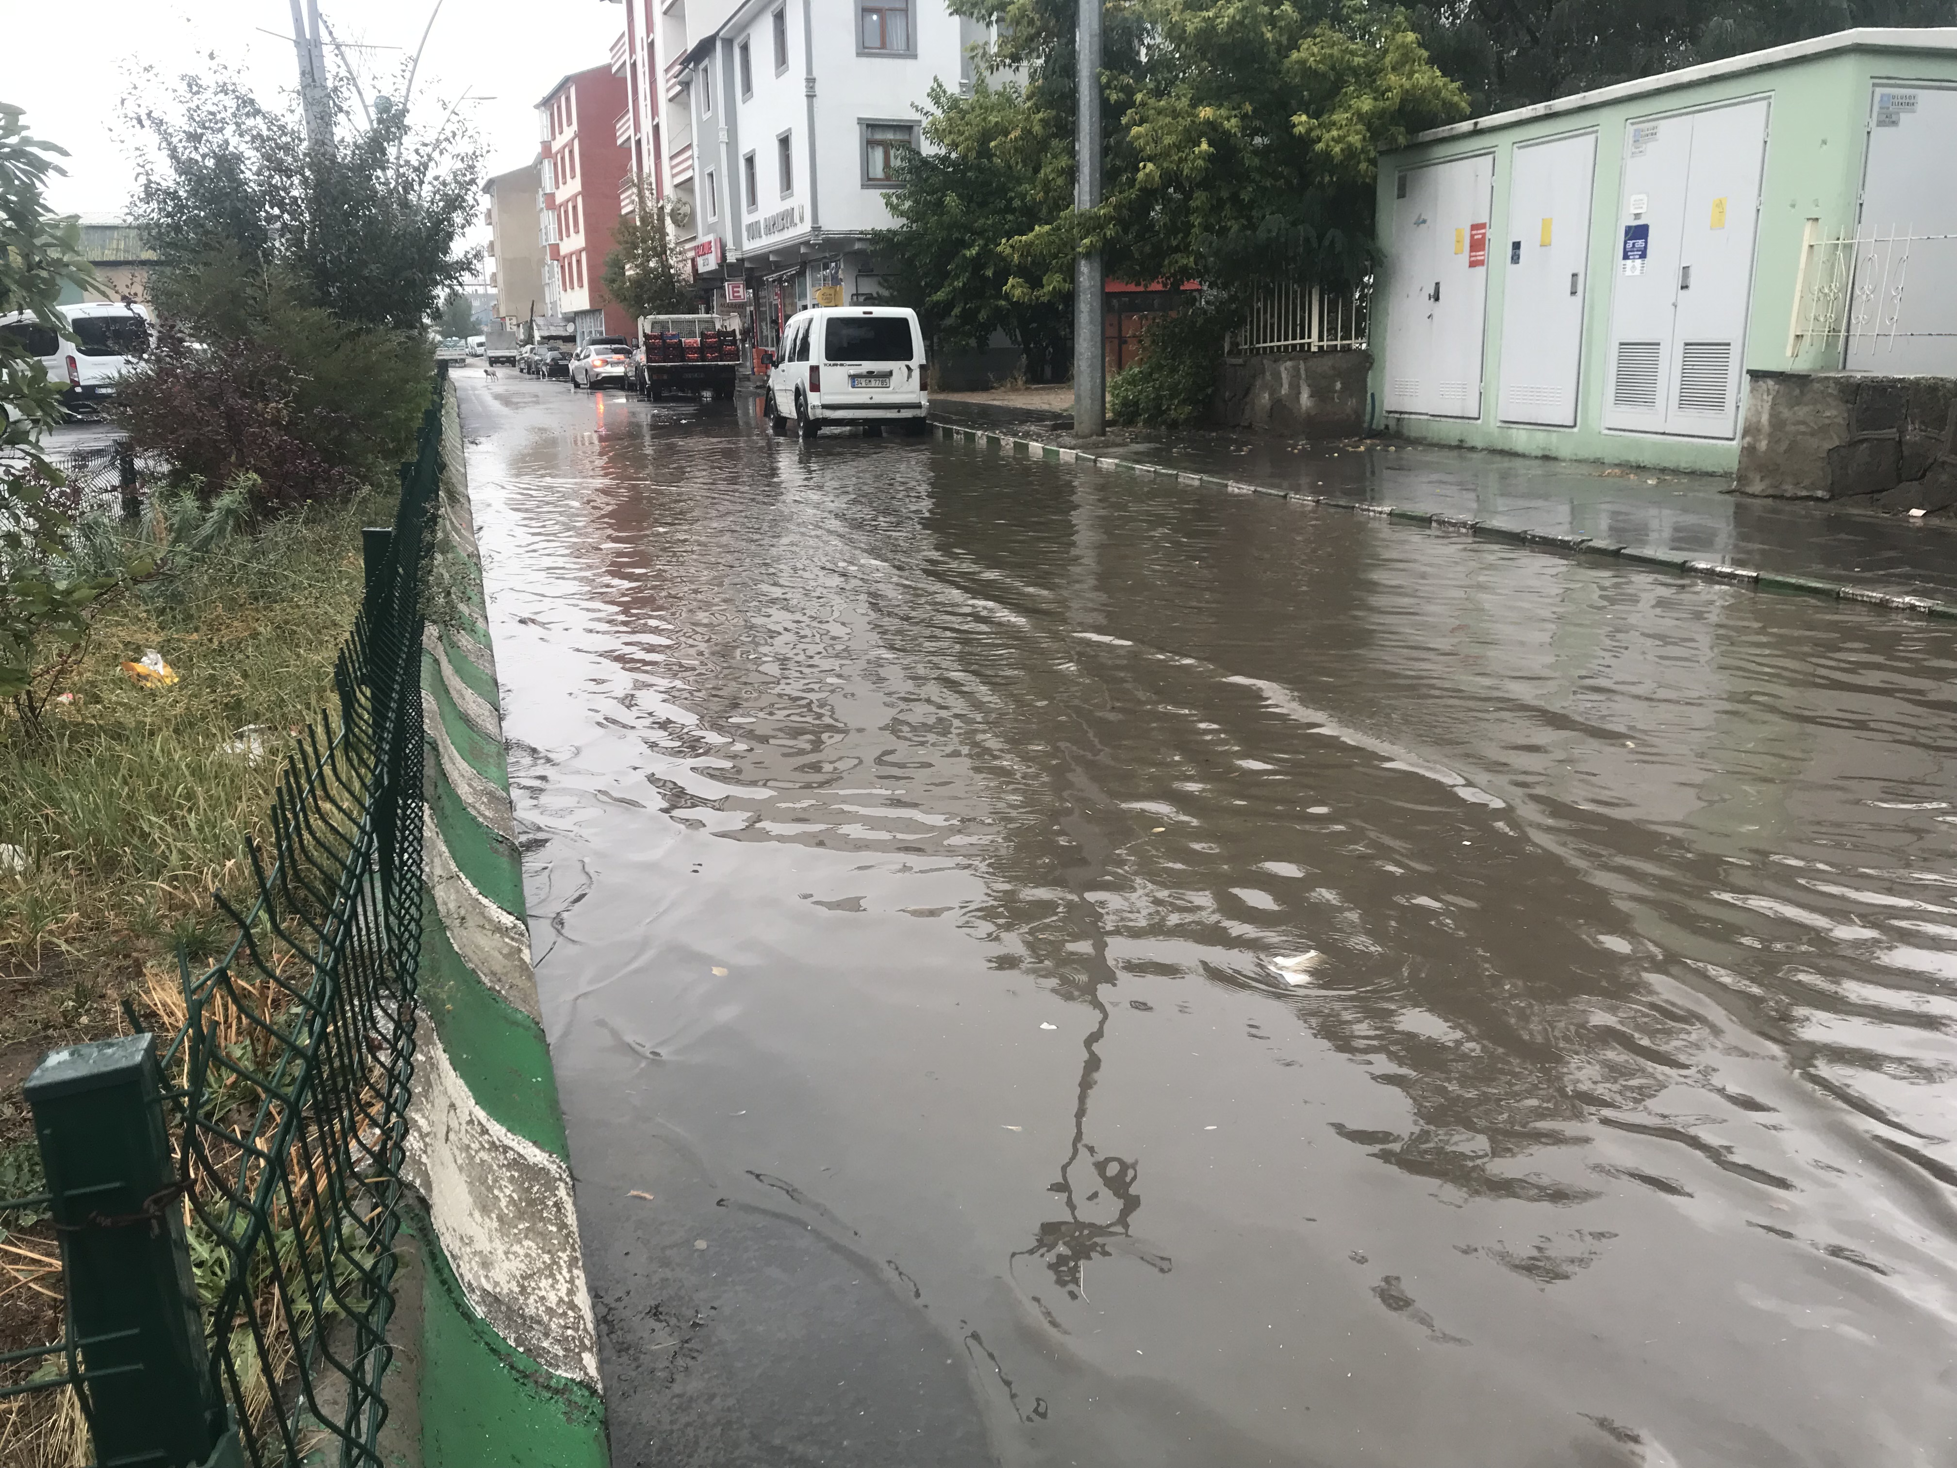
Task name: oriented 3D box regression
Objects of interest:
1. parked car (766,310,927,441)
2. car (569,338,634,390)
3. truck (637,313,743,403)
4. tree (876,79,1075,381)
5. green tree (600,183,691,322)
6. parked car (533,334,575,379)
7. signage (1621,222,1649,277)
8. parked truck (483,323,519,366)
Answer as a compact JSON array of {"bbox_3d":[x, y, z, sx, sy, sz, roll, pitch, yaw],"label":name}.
[{"bbox_3d":[-2.165,-5.575,24.329,1.800,1.820,4.300,-5,15,-16],"label":"parked car"},{"bbox_3d":[-12.517,-12.452,53.610,1.790,1.460,4.450,-6,15,-20],"label":"car"},{"bbox_3d":[-6.755,-8.622,36.176,1.950,1.950,5.000,-5,14,-14],"label":"truck"},{"bbox_3d":[0.167,-11.044,35.175,4.800,6.628,4.600,-1,14,0],"label":"tree"},{"bbox_3d":[-12.292,-16.741,58.639,3.400,7.185,3.400,-4,14,-11],"label":"green tree"},{"bbox_3d":[-18.091,-16.209,69.085,1.750,1.450,4.300,-6,15,-18],"label":"parked car"},{"bbox_3d":[5.325,-3.918,12.825,0.012,0.395,0.290,-5,14,-15],"label":"signage"},{"bbox_3d":[-33.323,-26.785,110.413,2.100,2.600,5.800,-6,15,-17],"label":"parked truck"}]

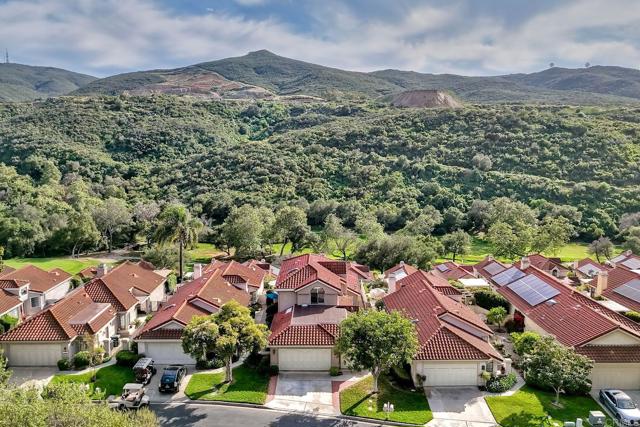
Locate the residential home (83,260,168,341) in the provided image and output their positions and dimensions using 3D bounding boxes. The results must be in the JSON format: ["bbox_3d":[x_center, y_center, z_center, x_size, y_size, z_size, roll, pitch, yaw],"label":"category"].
[{"bbox_3d":[-25.550,9.997,56.622,8.900,5.900,13.500,0,9,0],"label":"residential home"}]

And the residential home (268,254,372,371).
[{"bbox_3d":[0.450,9.559,51.584,10.300,7.200,19.300,0,9,0],"label":"residential home"}]

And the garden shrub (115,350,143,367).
[{"bbox_3d":[-19.050,14.166,45.906,2.600,1.350,1.800,0,9,0],"label":"garden shrub"}]

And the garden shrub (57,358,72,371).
[{"bbox_3d":[-24.100,14.046,43.555,1.300,1.050,1.200,0,9,0],"label":"garden shrub"}]

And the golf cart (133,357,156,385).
[{"bbox_3d":[-16.500,14.852,43.891,1.200,1.850,2.600,0,9,0],"label":"golf cart"}]

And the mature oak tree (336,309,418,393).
[{"bbox_3d":[5.050,12.115,39.968,6.900,7.000,6.700,0,10,0],"label":"mature oak tree"}]

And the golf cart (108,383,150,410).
[{"bbox_3d":[-15.658,14.968,38.133,3.100,1.850,1.300,0,10,0],"label":"golf cart"}]

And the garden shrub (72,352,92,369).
[{"bbox_3d":[-22.650,13.883,44.238,1.500,1.450,1.400,0,9,0],"label":"garden shrub"}]

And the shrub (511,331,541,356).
[{"bbox_3d":[21.604,13.516,48.401,2.900,2.200,2.500,0,10,0],"label":"shrub"}]

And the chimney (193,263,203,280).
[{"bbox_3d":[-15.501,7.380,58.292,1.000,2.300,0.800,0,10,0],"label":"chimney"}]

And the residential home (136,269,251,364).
[{"bbox_3d":[-13.250,11.098,53.256,10.100,5.500,16.100,0,9,0],"label":"residential home"}]

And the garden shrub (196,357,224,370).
[{"bbox_3d":[-10.517,14.100,44.110,2.600,1.000,1.300,0,10,0],"label":"garden shrub"}]

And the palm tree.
[{"bbox_3d":[-20.587,4.611,66.453,6.800,11.600,6.600,0,10,0],"label":"palm tree"}]

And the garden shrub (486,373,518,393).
[{"bbox_3d":[16.607,15.167,42.174,2.600,1.400,1.900,0,10,0],"label":"garden shrub"}]

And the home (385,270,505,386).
[{"bbox_3d":[12.800,11.620,50.757,9.400,5.500,19.000,0,9,0],"label":"home"}]

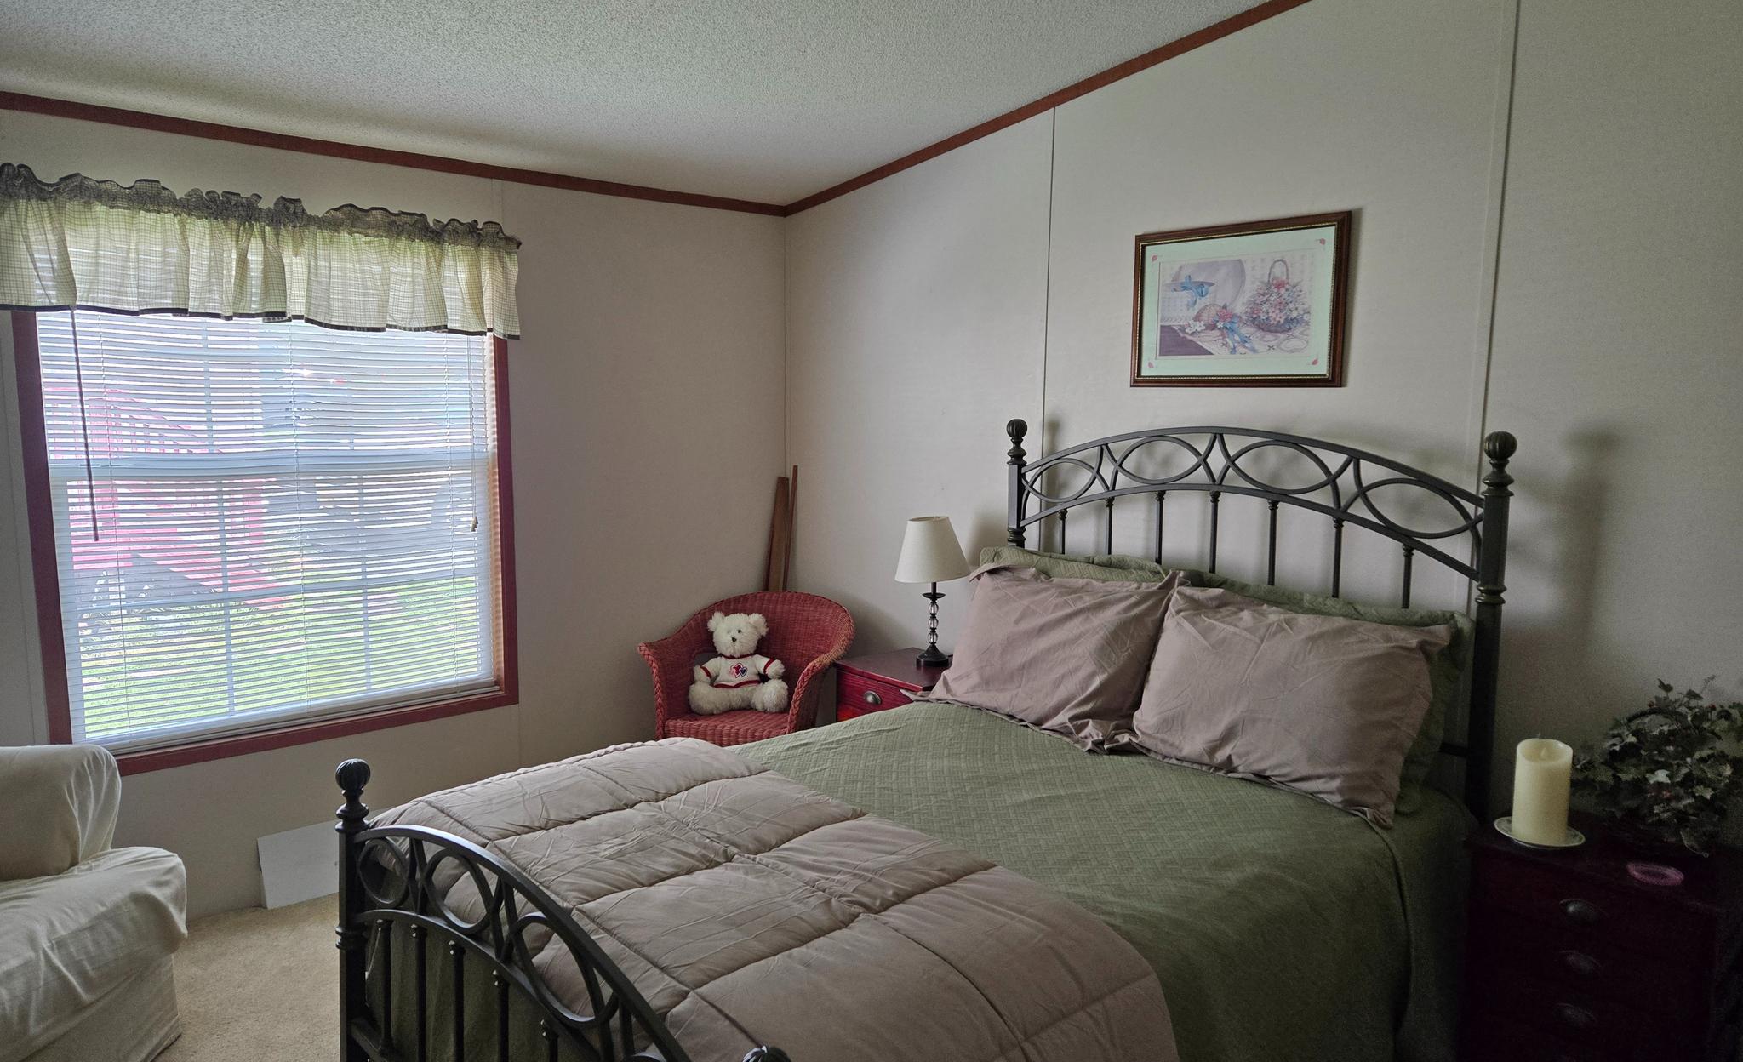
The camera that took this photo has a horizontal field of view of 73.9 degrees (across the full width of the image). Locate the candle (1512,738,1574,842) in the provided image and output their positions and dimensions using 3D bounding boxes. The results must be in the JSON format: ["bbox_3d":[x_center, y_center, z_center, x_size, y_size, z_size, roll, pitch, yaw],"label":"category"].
[{"bbox_3d":[1.316,0.511,2.268,0.094,0.174,0.094,-6,10,-42],"label":"candle"}]

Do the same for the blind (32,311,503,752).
[{"bbox_3d":[-1.584,-0.114,3.212,1.140,1.325,0.040,-6,10,-42],"label":"blind"}]

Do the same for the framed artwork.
[{"bbox_3d":[0.910,-0.570,2.939,0.025,0.405,0.597,-6,10,-42],"label":"framed artwork"}]

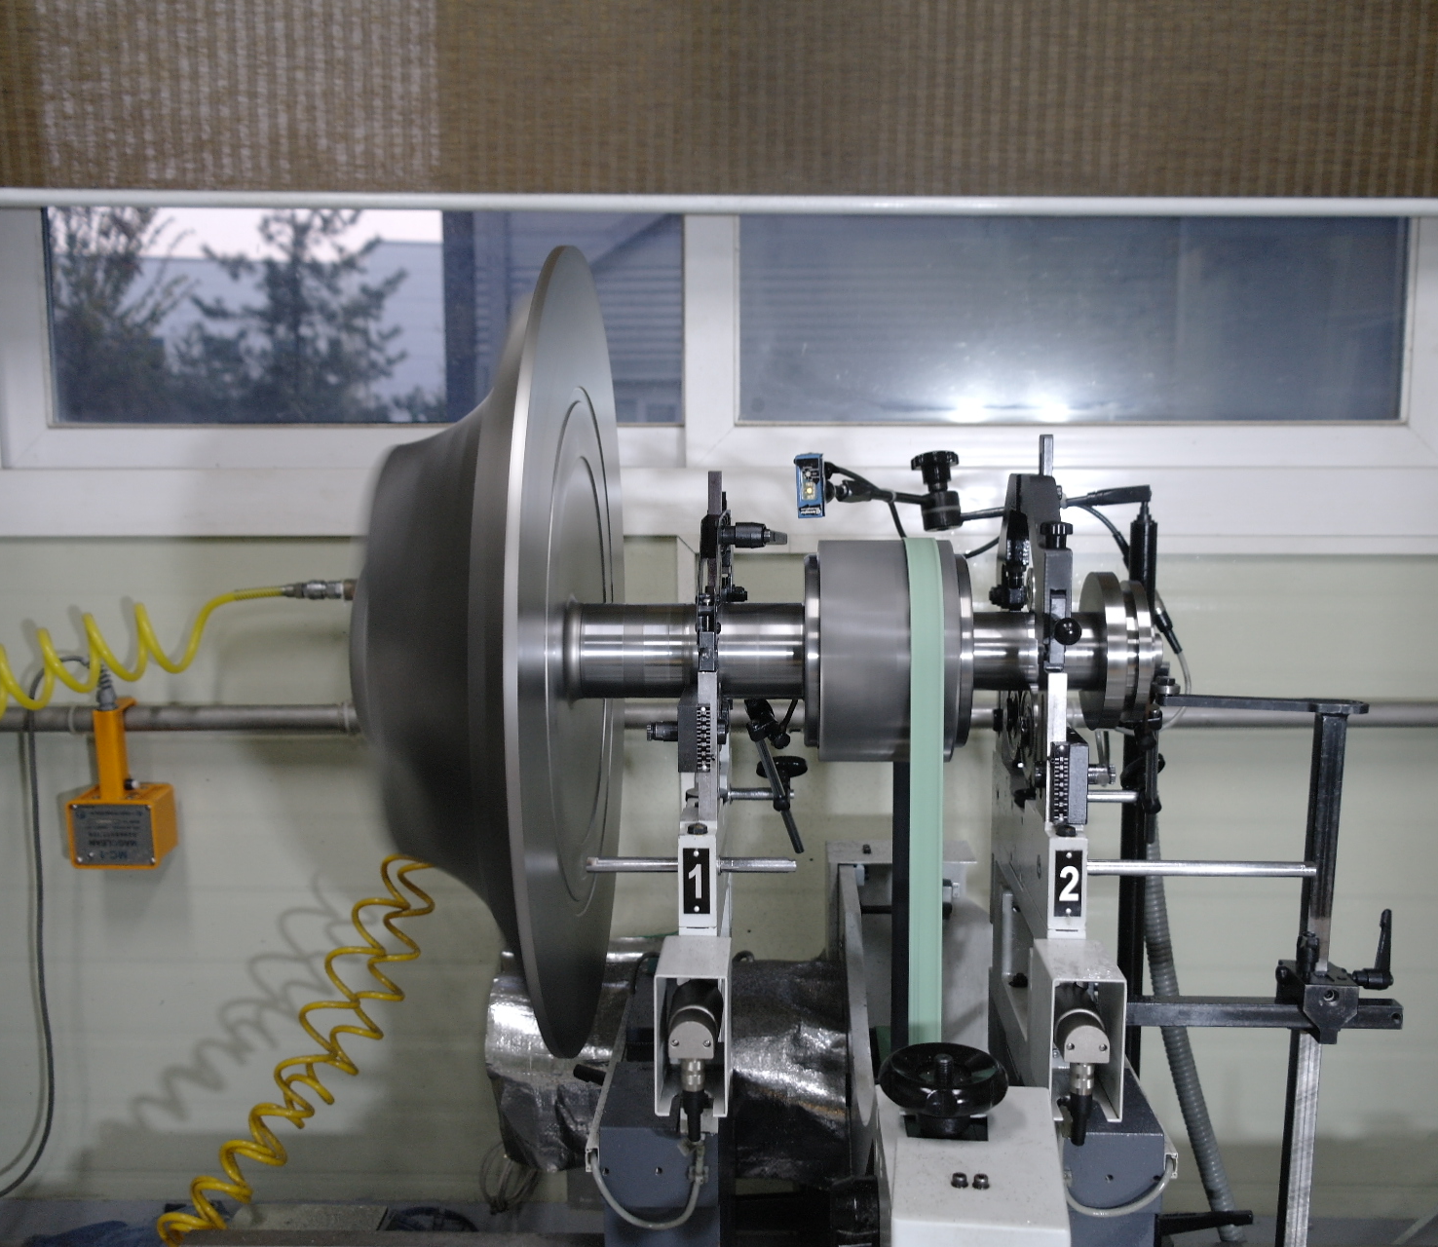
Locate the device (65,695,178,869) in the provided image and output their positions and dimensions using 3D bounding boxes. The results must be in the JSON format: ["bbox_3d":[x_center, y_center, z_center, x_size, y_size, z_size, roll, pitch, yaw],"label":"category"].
[{"bbox_3d":[-0.773,0.204,1.947,0.112,0.212,0.073,0,13,0],"label":"device"}]

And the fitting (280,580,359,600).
[{"bbox_3d":[-0.508,-0.042,1.920,0.103,0.026,0.026,0,7,2],"label":"fitting"}]

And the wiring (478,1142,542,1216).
[{"bbox_3d":[-0.271,0.717,1.960,0.083,0.105,0.050,0,7,2],"label":"wiring"}]

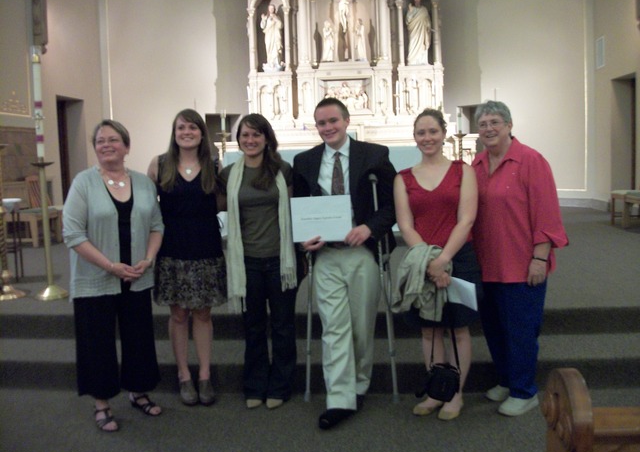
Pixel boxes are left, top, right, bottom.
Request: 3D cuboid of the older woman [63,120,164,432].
[{"bbox_3d":[-1.143,0.244,3.299,0.520,1.637,0.380,-4,5,-25],"label":"older woman"}]

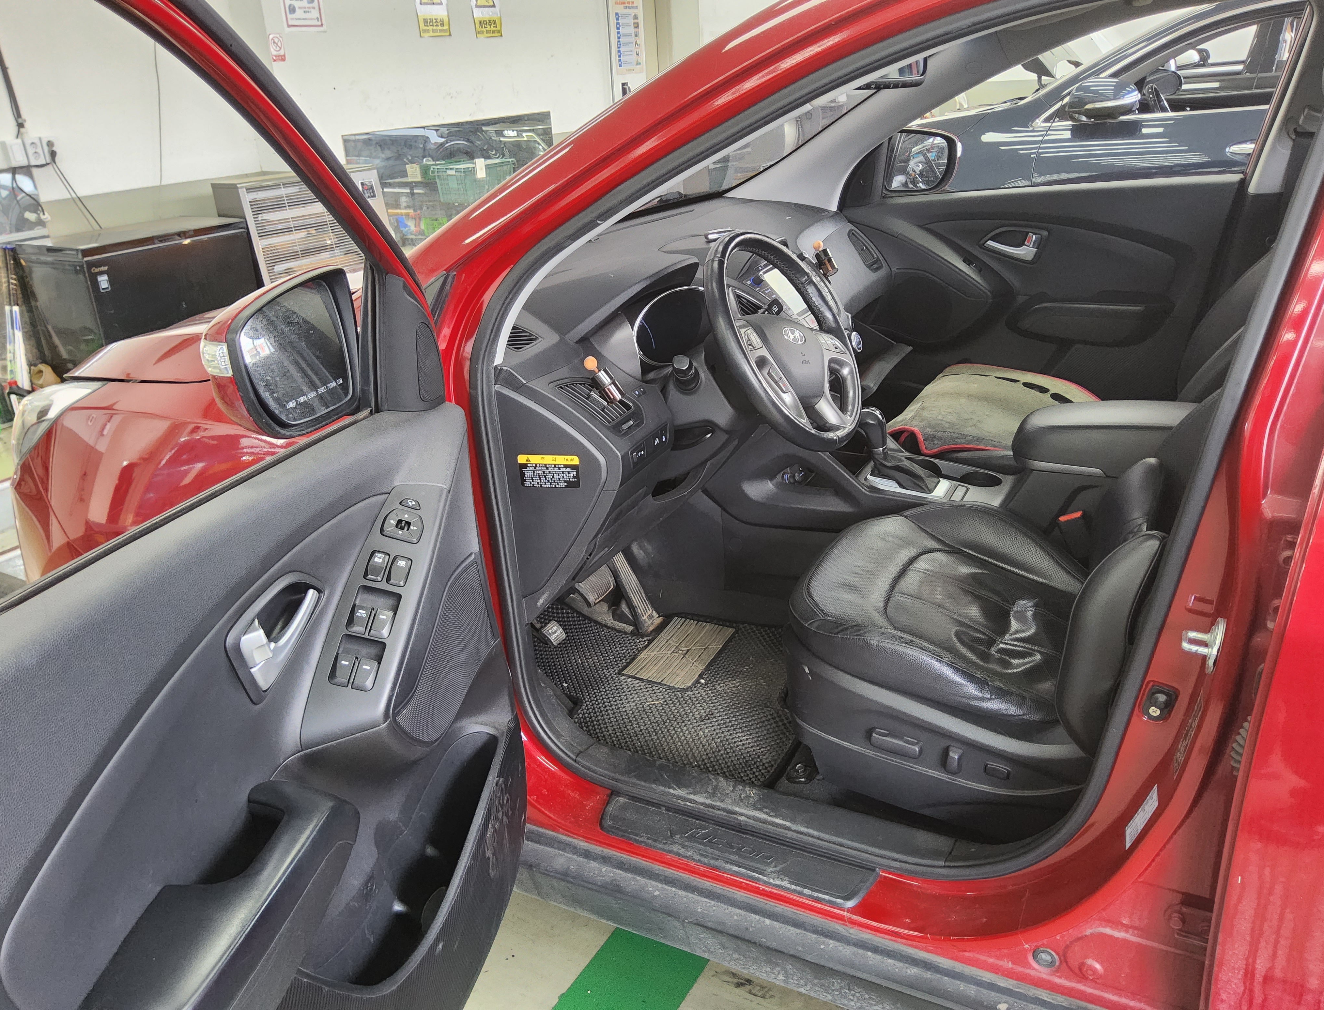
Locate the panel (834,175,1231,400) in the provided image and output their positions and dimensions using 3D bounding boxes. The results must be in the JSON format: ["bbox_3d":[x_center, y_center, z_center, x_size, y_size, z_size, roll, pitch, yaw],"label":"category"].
[{"bbox_3d":[0.827,-0.488,2.336,0.880,0.580,0.120,8,27,27],"label":"panel"}]

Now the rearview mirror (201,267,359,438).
[{"bbox_3d":[-0.422,-0.170,1.080,0.095,0.170,0.180,8,25,30],"label":"rearview mirror"}]

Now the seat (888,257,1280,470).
[{"bbox_3d":[0.940,-0.363,1.937,0.840,1.080,0.530,8,25,30],"label":"seat"}]

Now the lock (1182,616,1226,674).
[{"bbox_3d":[0.519,0.130,0.933,0.037,0.052,0.028,8,27,27],"label":"lock"}]

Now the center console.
[{"bbox_3d":[0.796,-0.047,1.701,0.360,0.260,0.190,8,25,30],"label":"center console"}]

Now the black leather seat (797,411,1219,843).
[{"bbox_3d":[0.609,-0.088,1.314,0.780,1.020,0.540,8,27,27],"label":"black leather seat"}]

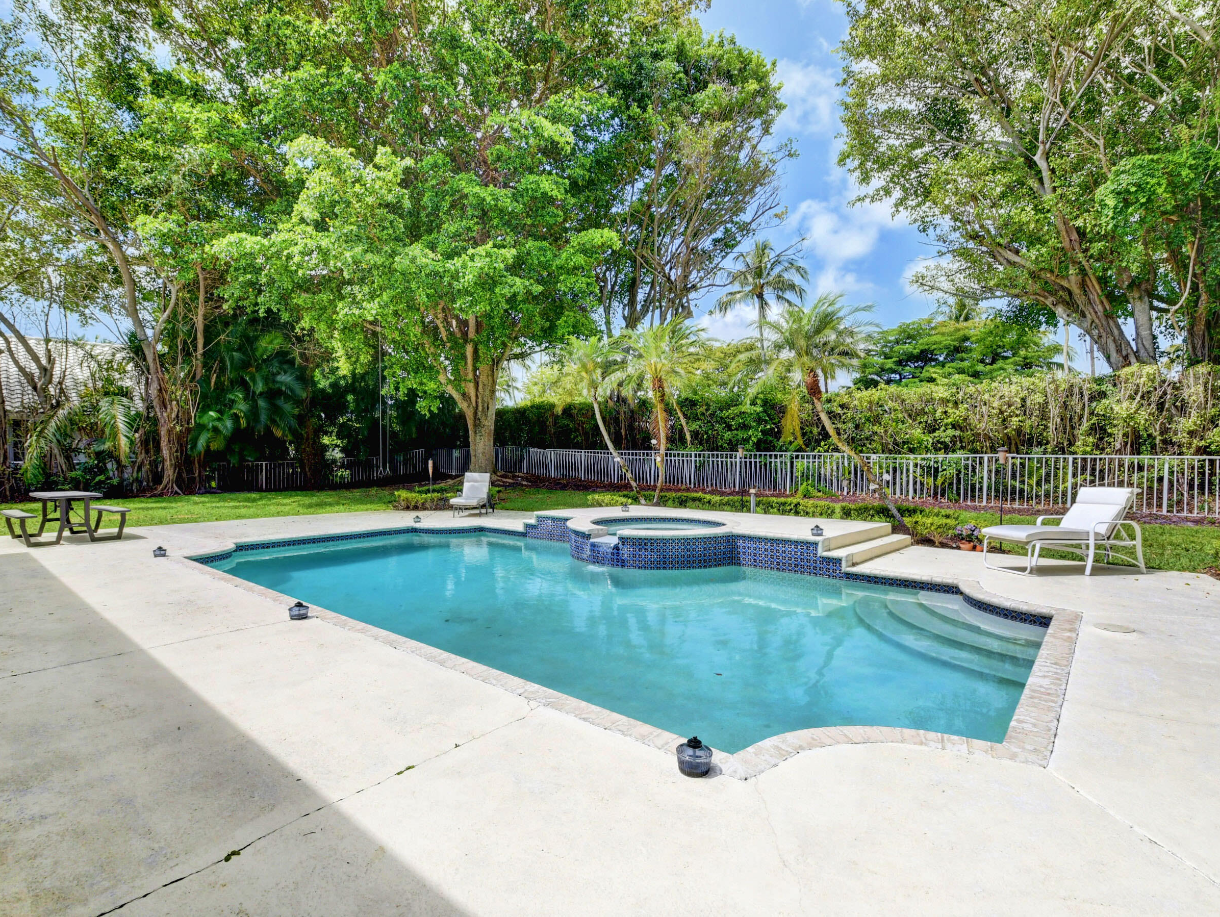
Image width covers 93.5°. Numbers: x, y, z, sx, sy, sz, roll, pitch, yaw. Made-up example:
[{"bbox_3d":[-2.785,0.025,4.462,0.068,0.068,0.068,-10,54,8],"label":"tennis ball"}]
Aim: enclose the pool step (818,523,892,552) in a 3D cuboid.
[{"bbox_3d":[3.389,1.101,8.175,0.320,0.155,2.589,0,0,43],"label":"pool step"}]

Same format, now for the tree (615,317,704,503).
[{"bbox_3d":[1.117,-1.056,12.800,1.969,4.201,2.100,0,0,0],"label":"tree"}]

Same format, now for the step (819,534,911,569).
[{"bbox_3d":[3.584,1.256,7.950,0.320,0.155,2.603,0,0,43],"label":"step"}]

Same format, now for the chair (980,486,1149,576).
[{"bbox_3d":[5.447,0.855,6.948,1.620,0.970,0.680,0,0,-12],"label":"chair"}]

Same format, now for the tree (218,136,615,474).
[{"bbox_3d":[-6.900,-5.838,22.000,14.200,13.038,12.500,0,0,0],"label":"tree"}]

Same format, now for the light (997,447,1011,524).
[{"bbox_3d":[5.713,0.588,8.359,0.150,1.520,0.150,0,0,0],"label":"light"}]

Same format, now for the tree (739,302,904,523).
[{"bbox_3d":[3.668,-0.754,9.800,2.795,4.062,2.500,0,0,0],"label":"tree"}]

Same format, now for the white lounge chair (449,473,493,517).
[{"bbox_3d":[-3.208,0.840,13.520,0.680,0.950,1.600,0,0,-1],"label":"white lounge chair"}]

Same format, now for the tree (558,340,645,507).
[{"bbox_3d":[-0.169,-0.871,12.900,1.960,3.798,1.800,0,0,0],"label":"tree"}]

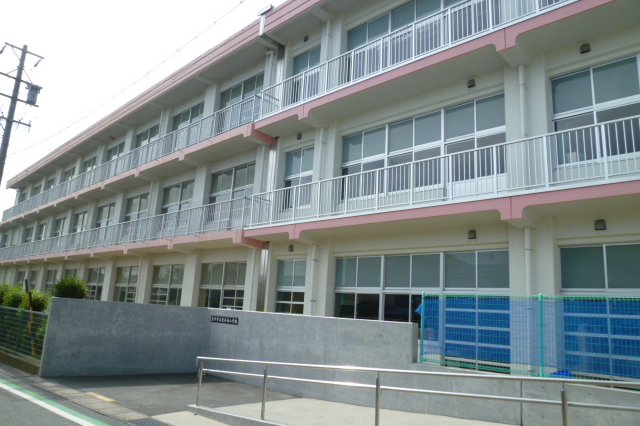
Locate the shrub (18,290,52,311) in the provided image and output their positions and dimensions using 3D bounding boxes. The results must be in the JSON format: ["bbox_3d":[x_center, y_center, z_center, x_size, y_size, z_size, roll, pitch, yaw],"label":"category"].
[{"bbox_3d":[-8.256,2.860,12.729,0.860,1.350,0.860,-8,-16,43],"label":"shrub"}]

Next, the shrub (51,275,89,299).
[{"bbox_3d":[-6.857,2.464,12.009,0.950,1.500,0.950,-8,-16,43],"label":"shrub"}]

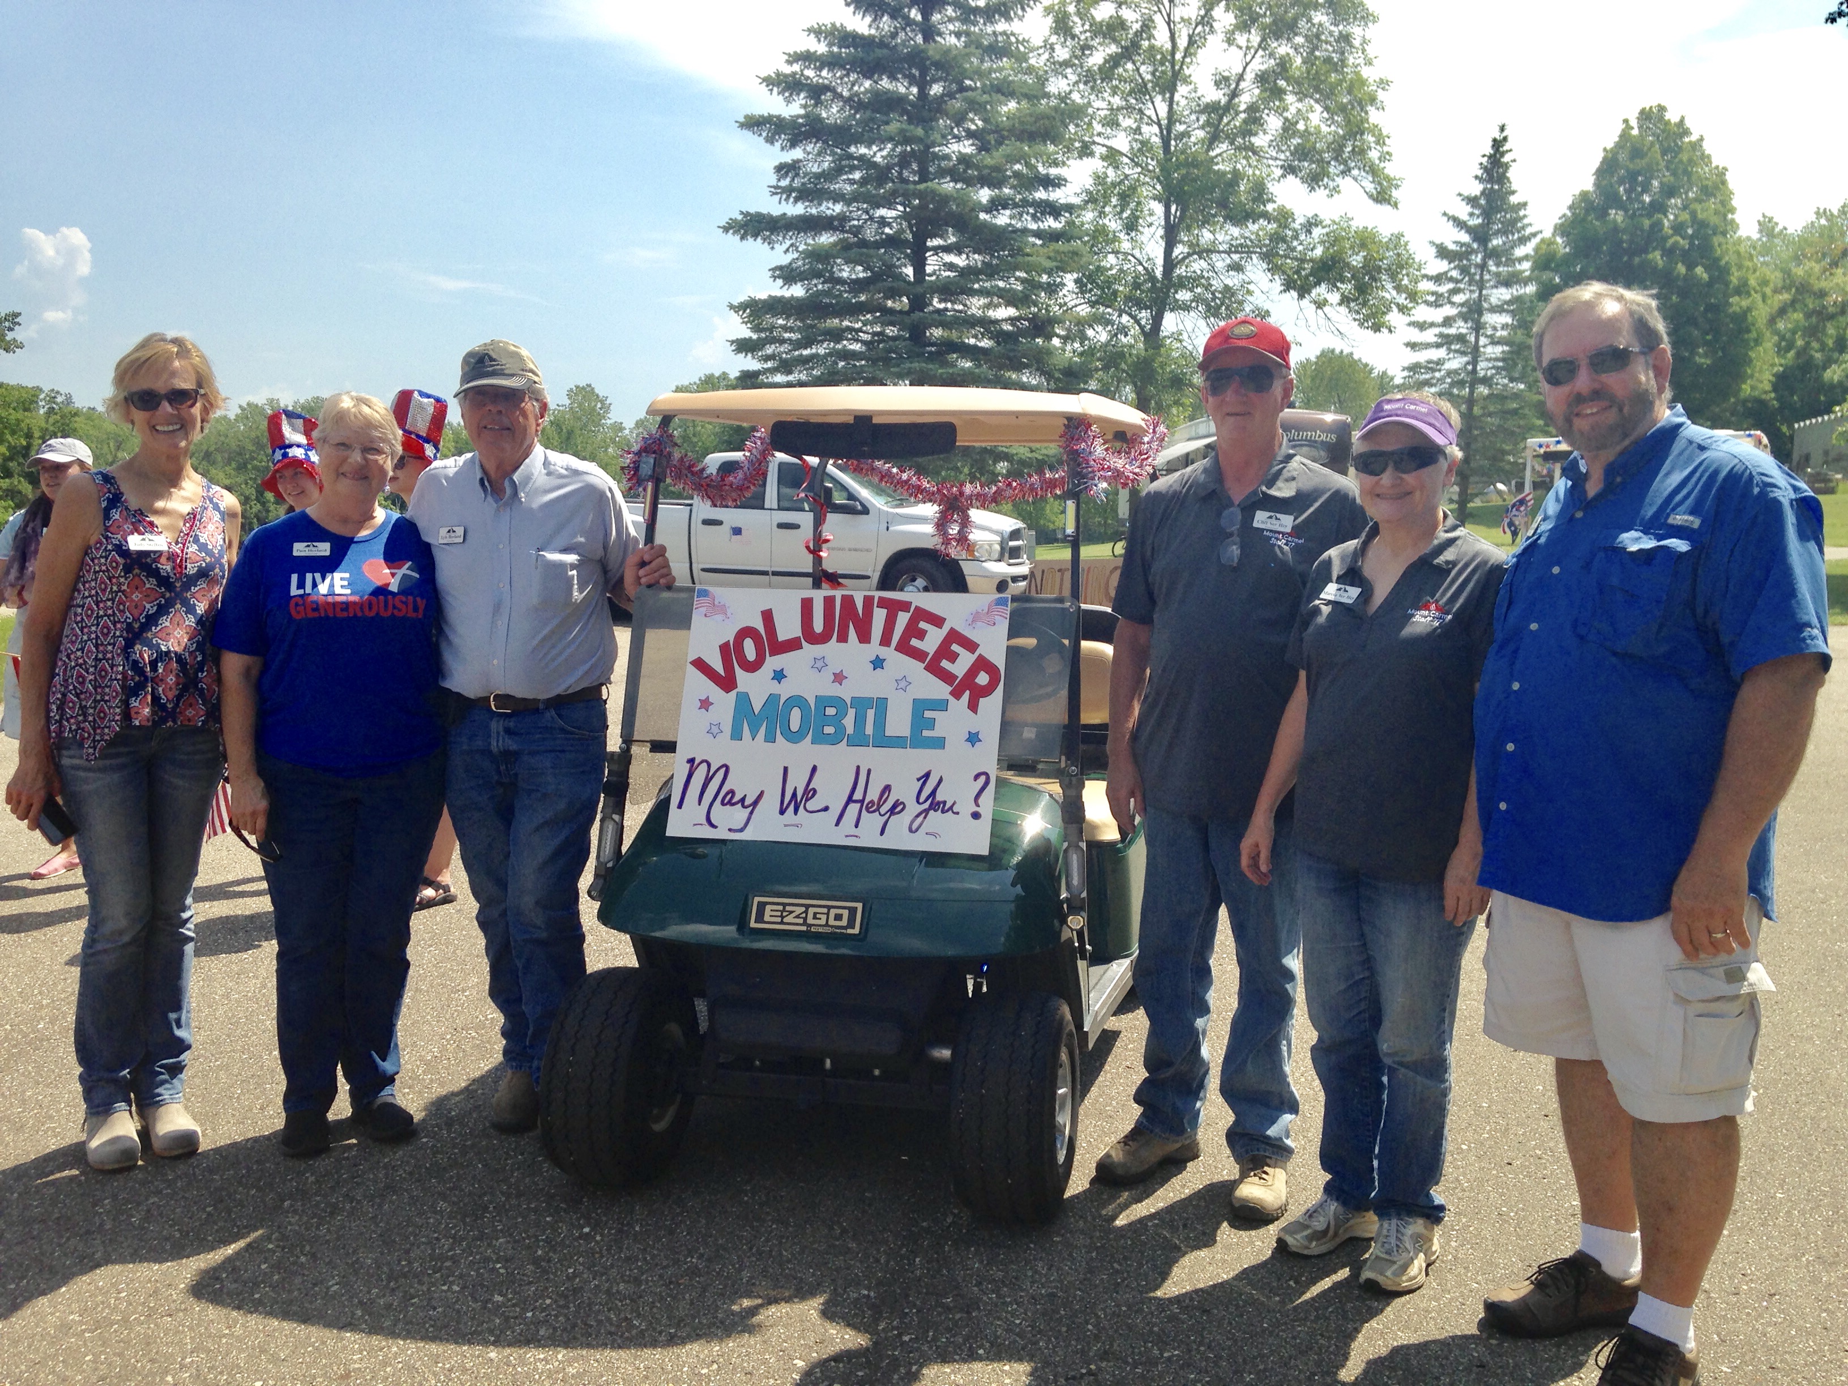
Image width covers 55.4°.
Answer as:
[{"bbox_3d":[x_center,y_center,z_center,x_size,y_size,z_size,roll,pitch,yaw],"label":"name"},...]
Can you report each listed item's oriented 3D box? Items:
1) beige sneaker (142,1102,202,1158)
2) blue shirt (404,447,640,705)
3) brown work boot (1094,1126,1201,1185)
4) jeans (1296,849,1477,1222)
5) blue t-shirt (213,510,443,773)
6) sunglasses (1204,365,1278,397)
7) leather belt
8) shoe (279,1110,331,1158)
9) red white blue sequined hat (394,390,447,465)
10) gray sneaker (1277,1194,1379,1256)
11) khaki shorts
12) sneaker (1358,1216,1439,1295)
[{"bbox_3d":[-1.646,0.913,3.840,0.100,0.110,0.260,-2,7,-31],"label":"beige sneaker"},{"bbox_3d":[-0.895,-0.259,3.880,0.560,0.600,0.310,2,7,8],"label":"blue shirt"},{"bbox_3d":[0.509,0.975,3.876,0.285,0.125,0.110,-4,8,-40],"label":"brown work boot"},{"bbox_3d":[0.870,0.570,3.365,0.380,0.900,0.260,6,7,32],"label":"jeans"},{"bbox_3d":[-1.275,-0.107,3.800,0.530,0.600,0.320,0,7,-14],"label":"blue t-shirt"},{"bbox_3d":[0.647,-0.630,3.550,0.150,0.054,0.150,4,7,18],"label":"sunglasses"},{"bbox_3d":[-0.901,0.011,3.960,0.380,0.055,0.280,2,6,6],"label":"leather belt"},{"bbox_3d":[-1.346,0.937,3.914,0.100,0.100,0.255,0,7,-12],"label":"shoe"},{"bbox_3d":[-1.708,-0.887,5.930,0.230,0.270,0.260,20,8,43],"label":"red white blue sequined hat"},{"bbox_3d":[0.836,1.038,3.527,0.260,0.105,0.100,-4,9,-37],"label":"gray sneaker"},{"bbox_3d":[1.171,0.424,2.930,0.370,0.490,0.430,-1,7,-27],"label":"khaki shorts"},{"bbox_3d":[0.928,1.036,3.401,0.105,0.120,0.280,4,7,24],"label":"sneaker"}]

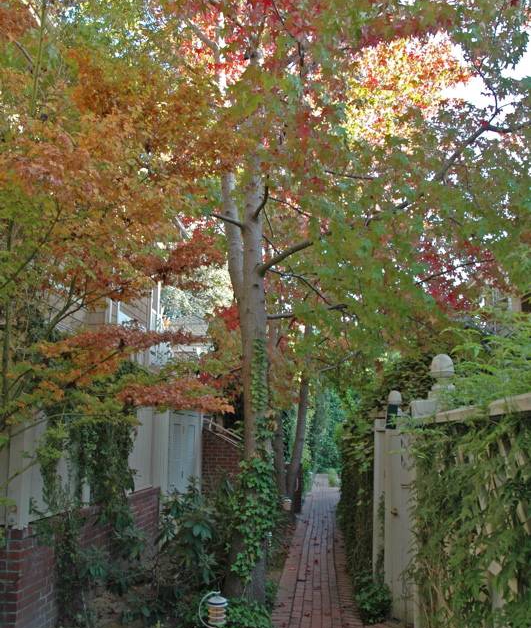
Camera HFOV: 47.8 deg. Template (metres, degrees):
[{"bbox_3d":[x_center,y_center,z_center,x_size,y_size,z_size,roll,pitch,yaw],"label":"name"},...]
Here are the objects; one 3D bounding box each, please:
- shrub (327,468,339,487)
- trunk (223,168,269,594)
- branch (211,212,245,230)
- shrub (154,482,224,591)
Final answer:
[{"bbox_3d":[1.990,4.860,17.800,0.330,0.490,0.360,1,-11,0],"label":"shrub"},{"bbox_3d":[-0.205,0.600,6.140,0.460,4.400,0.400,1,-11,0],"label":"trunk"},{"bbox_3d":[-0.390,-0.960,6.220,0.350,0.140,0.160,1,-11,0],"label":"branch"},{"bbox_3d":[-0.770,2.280,6.190,0.610,1.060,0.620,1,-11,0],"label":"shrub"}]

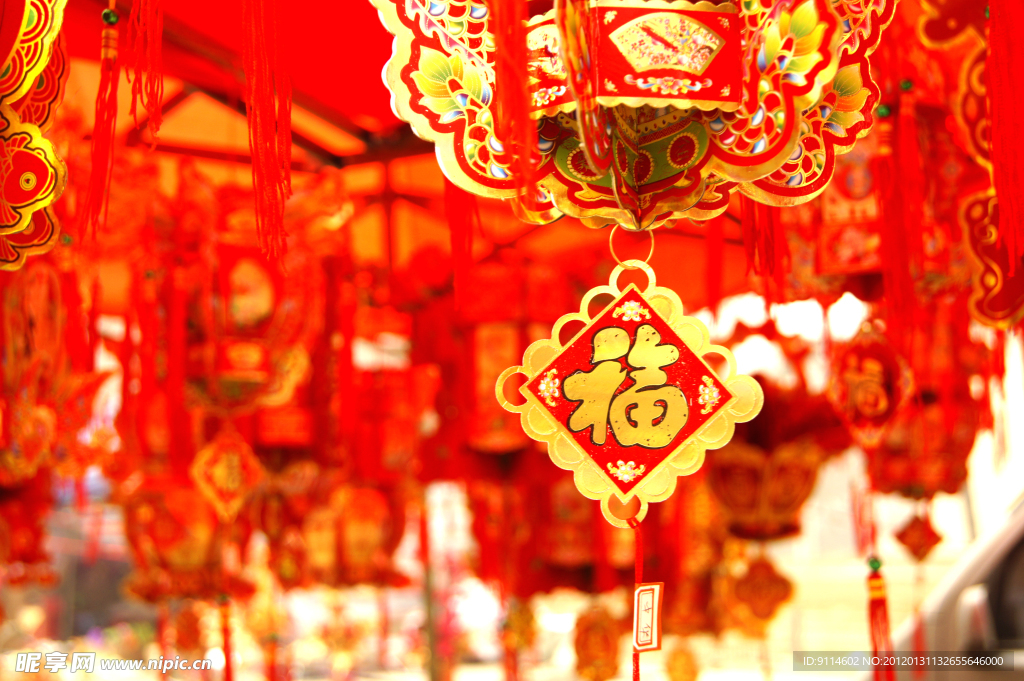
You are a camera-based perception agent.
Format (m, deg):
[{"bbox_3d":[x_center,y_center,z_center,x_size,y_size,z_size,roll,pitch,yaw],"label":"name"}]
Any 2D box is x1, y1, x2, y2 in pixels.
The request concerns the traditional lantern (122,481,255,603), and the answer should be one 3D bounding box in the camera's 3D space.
[{"bbox_3d":[-0.820,0.507,3.750,0.335,0.310,0.300,1,-7,-9],"label":"traditional lantern"}]

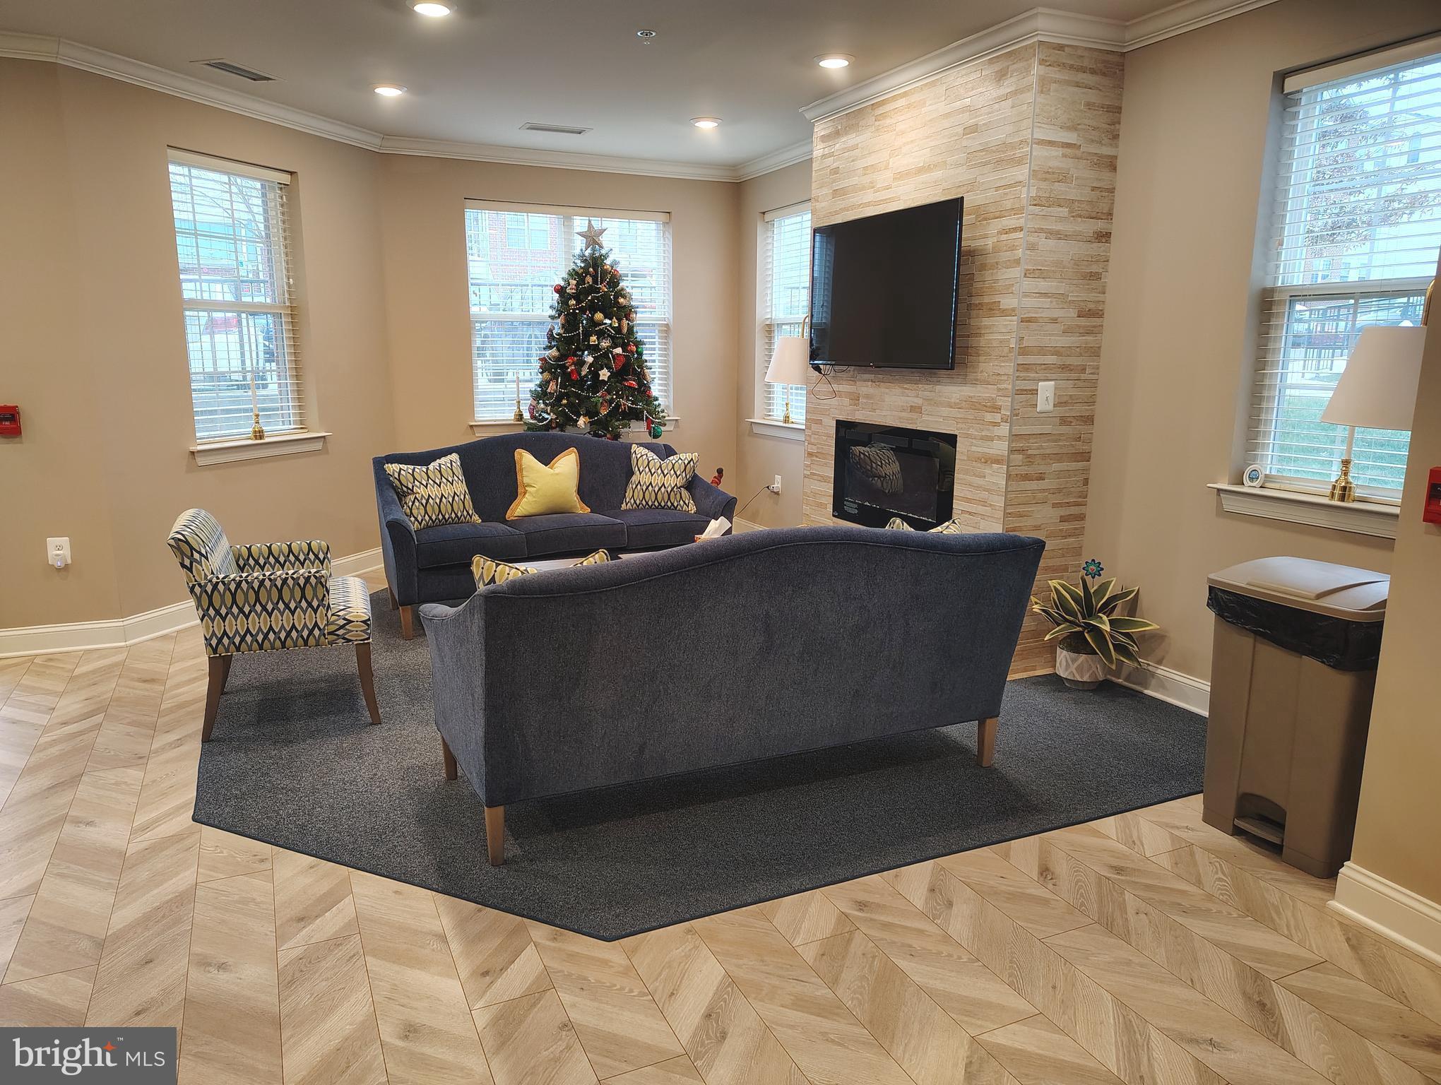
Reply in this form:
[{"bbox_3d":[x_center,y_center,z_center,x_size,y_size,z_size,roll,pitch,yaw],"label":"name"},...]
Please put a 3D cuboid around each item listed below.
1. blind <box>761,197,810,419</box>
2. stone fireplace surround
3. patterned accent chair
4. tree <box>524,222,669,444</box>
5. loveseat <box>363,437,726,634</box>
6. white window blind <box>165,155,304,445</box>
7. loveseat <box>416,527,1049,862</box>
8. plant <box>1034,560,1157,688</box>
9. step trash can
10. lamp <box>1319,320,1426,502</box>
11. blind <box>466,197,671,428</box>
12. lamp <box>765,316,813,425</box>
[{"bbox_3d":[0.544,-1.611,7.190,0.067,1.475,0.879,-5,12,-24],"label":"blind"},{"bbox_3d":[1.119,-0.903,5.248,0.447,2.719,1.877,-5,12,-24],"label":"stone fireplace surround"},{"bbox_3d":[-1.778,0.257,4.071,0.693,0.849,0.626,-4,12,-20],"label":"patterned accent chair"},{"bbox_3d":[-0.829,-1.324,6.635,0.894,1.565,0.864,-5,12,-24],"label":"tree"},{"bbox_3d":[-0.942,-0.113,5.697,1.922,0.954,0.827,-5,12,-25],"label":"loveseat"},{"bbox_3d":[-2.653,-1.305,5.523,0.067,1.445,0.872,5,12,20],"label":"white window blind"},{"bbox_3d":[0.058,0.352,3.419,1.922,0.954,0.834,-4,12,-23],"label":"loveseat"},{"bbox_3d":[1.621,0.364,4.428,0.432,0.559,0.462,1,11,0],"label":"plant"},{"bbox_3d":[1.801,0.510,3.020,0.417,0.834,0.514,-5,12,-24],"label":"step trash can"},{"bbox_3d":[2.130,-0.416,3.173,0.402,0.589,0.402,-5,12,-24],"label":"lamp"},{"bbox_3d":[-1.083,-1.642,7.313,1.505,1.475,0.067,-5,12,-24],"label":"blind"},{"bbox_3d":[0.533,-1.171,6.823,0.402,0.678,0.402,-5,12,-24],"label":"lamp"}]

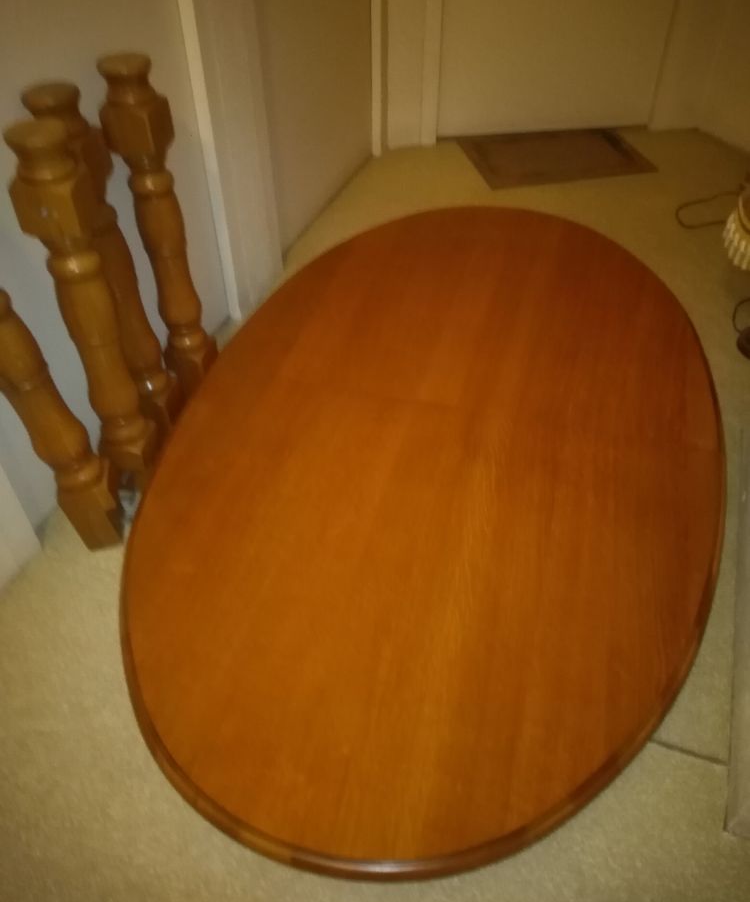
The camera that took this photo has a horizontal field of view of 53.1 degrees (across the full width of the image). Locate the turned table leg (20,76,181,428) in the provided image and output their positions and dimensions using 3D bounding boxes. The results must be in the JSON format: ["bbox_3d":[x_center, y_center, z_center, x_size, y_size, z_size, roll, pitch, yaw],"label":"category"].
[{"bbox_3d":[-0.450,-0.271,1.357,0.091,0.700,0.091,3,43,8],"label":"turned table leg"}]

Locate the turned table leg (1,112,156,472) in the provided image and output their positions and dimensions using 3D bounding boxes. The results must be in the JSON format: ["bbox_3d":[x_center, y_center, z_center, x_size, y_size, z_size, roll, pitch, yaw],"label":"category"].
[{"bbox_3d":[-0.460,-0.171,1.248,0.091,0.700,0.091,2,43,2],"label":"turned table leg"}]

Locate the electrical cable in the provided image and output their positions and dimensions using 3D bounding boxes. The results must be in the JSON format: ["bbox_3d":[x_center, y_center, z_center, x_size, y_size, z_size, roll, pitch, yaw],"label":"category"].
[{"bbox_3d":[1.074,-0.762,2.372,0.310,0.010,0.170,-15,45,-15],"label":"electrical cable"}]

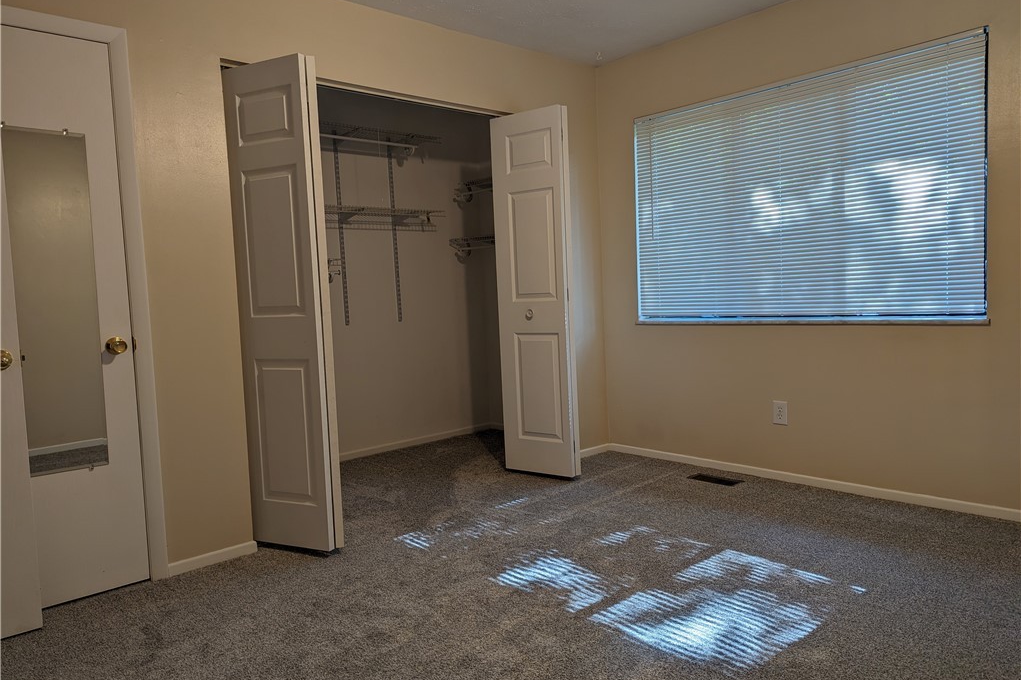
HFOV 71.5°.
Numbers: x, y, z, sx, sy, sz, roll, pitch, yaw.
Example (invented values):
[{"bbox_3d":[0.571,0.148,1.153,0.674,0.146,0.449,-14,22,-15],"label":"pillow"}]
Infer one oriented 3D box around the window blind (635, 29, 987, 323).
[{"bbox_3d":[1.408,-0.719,3.691,0.060,1.211,1.843,-6,5,-42],"label":"window blind"}]

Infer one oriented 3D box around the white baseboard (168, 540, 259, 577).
[{"bbox_3d":[-1.202,0.889,2.880,0.355,0.049,0.014,-6,5,-42],"label":"white baseboard"}]

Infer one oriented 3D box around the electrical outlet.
[{"bbox_3d":[1.429,0.388,3.757,0.010,0.121,0.076,-6,5,-42],"label":"electrical outlet"}]

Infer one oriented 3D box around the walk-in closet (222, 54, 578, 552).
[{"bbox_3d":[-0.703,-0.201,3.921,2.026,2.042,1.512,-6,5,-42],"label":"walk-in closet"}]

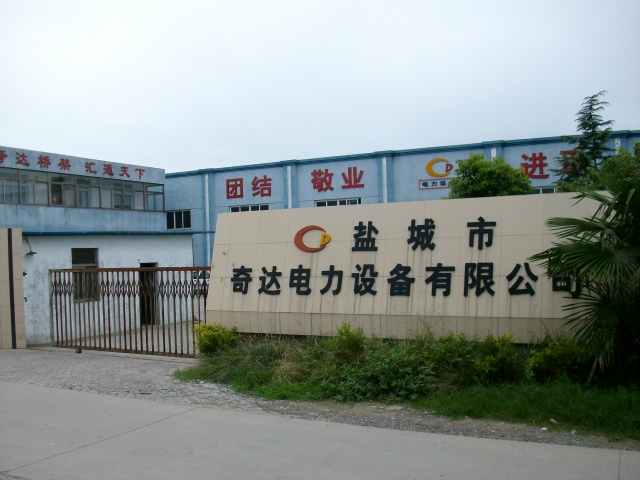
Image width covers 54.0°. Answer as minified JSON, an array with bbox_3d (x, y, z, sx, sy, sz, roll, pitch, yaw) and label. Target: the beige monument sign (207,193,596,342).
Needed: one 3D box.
[{"bbox_3d":[1.266,0.532,10.899,7.280,2.340,0.780,-2,0,25],"label":"beige monument sign"}]

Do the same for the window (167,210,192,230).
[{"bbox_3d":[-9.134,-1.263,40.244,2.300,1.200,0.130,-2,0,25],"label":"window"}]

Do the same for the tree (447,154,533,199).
[{"bbox_3d":[4.783,-0.131,17.483,2.600,4.500,2.600,-2,0,25],"label":"tree"}]

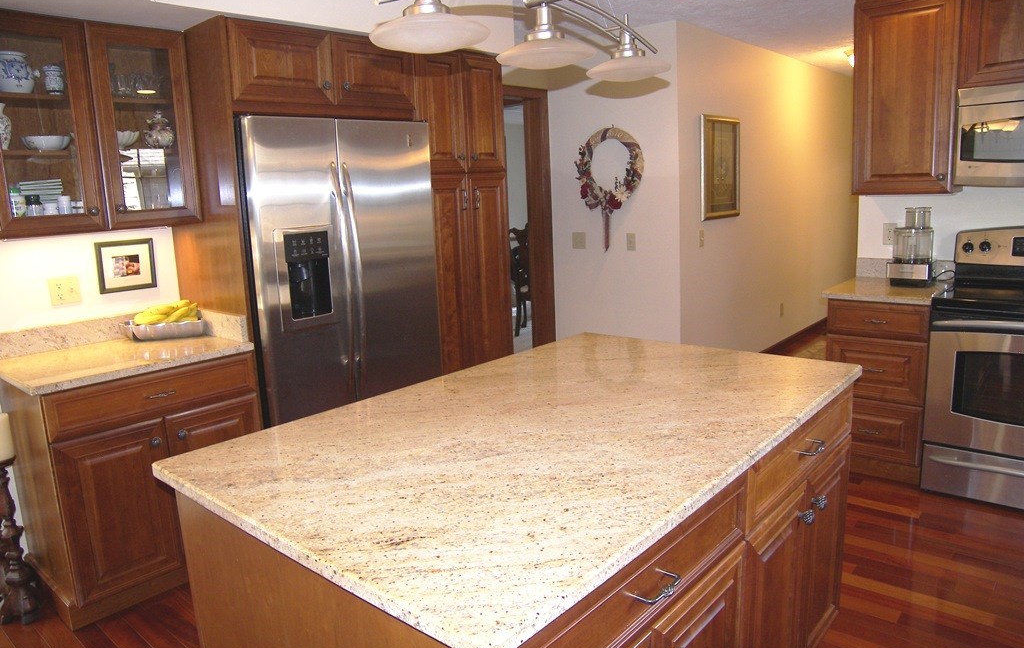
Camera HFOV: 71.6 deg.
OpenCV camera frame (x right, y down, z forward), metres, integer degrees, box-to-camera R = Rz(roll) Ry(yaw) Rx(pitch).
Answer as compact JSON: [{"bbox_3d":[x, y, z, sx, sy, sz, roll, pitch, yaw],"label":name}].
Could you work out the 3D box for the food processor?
[{"bbox_3d":[2.032,-0.398,3.622,0.198,0.386,0.247,4,13,29],"label":"food processor"}]

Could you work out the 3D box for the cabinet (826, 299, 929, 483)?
[{"bbox_3d":[1.944,0.271,3.667,0.452,0.873,0.601,8,15,40],"label":"cabinet"}]

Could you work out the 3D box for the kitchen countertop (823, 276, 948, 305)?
[{"bbox_3d":[1.917,-0.170,3.576,0.477,0.034,0.629,8,15,40],"label":"kitchen countertop"}]

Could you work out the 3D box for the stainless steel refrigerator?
[{"bbox_3d":[-0.882,-0.017,3.326,0.683,1.766,0.936,8,15,40],"label":"stainless steel refrigerator"}]

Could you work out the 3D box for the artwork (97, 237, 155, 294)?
[{"bbox_3d":[-1.617,-0.244,2.982,0.020,0.209,0.228,8,15,40],"label":"artwork"}]

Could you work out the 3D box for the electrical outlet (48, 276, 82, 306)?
[{"bbox_3d":[-1.774,-0.131,2.825,0.008,0.111,0.107,8,15,40],"label":"electrical outlet"}]

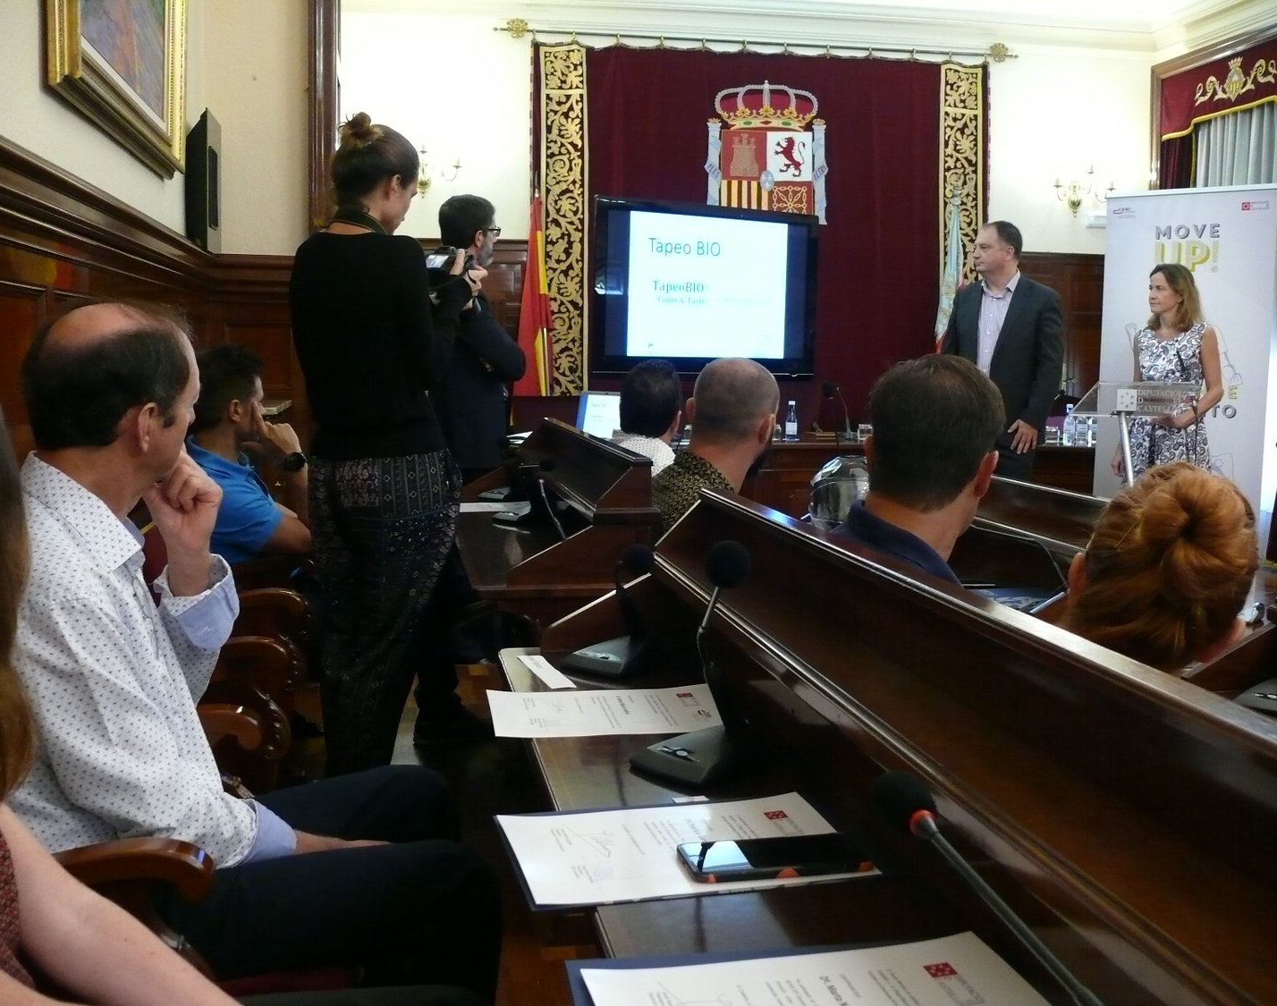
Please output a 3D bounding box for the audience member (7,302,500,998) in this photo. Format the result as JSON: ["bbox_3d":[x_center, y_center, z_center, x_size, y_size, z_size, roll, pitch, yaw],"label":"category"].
[{"bbox_3d":[-0.495,0.381,1.780,0.680,1.270,0.520,-1,6,-19],"label":"audience member"}]

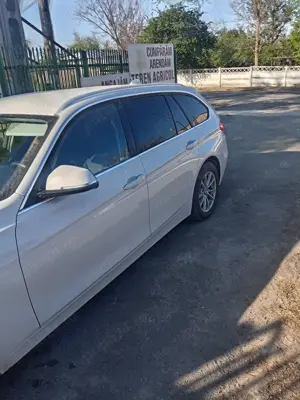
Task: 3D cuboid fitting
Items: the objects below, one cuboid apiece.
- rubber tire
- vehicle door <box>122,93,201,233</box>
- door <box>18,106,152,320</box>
[{"bbox_3d":[0.557,-0.114,3.465,0.225,0.655,0.654,10,24,30],"label":"rubber tire"},{"bbox_3d":[0.162,-0.381,2.772,0.275,1.080,1.100,10,24,30],"label":"vehicle door"},{"bbox_3d":[-0.403,-0.033,1.920,0.275,1.070,1.180,10,24,30],"label":"door"}]

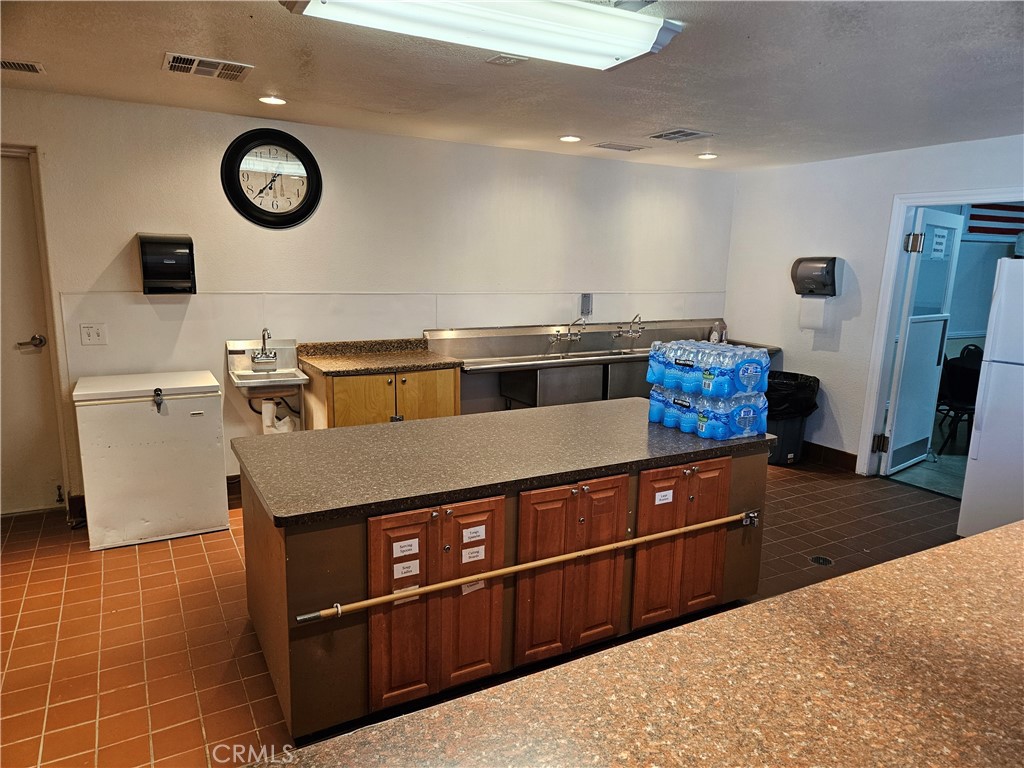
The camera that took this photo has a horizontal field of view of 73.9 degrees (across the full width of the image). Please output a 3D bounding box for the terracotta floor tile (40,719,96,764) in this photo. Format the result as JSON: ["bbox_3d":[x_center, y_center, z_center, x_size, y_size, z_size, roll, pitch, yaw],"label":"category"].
[{"bbox_3d":[-1.472,1.193,2.265,0.150,0.012,0.150,-5,13,-29],"label":"terracotta floor tile"}]

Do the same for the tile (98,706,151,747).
[{"bbox_3d":[-1.370,1.212,2.402,0.152,0.012,0.152,-5,13,-29],"label":"tile"}]

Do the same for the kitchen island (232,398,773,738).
[{"bbox_3d":[0.022,0.651,3.206,2.348,0.813,0.975,-5,13,-29],"label":"kitchen island"}]

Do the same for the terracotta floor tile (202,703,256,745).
[{"bbox_3d":[-1.009,1.216,2.423,0.152,0.012,0.152,-5,13,-29],"label":"terracotta floor tile"}]

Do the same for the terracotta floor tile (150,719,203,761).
[{"bbox_3d":[-1.131,1.213,2.309,0.152,0.012,0.152,-5,13,-29],"label":"terracotta floor tile"}]

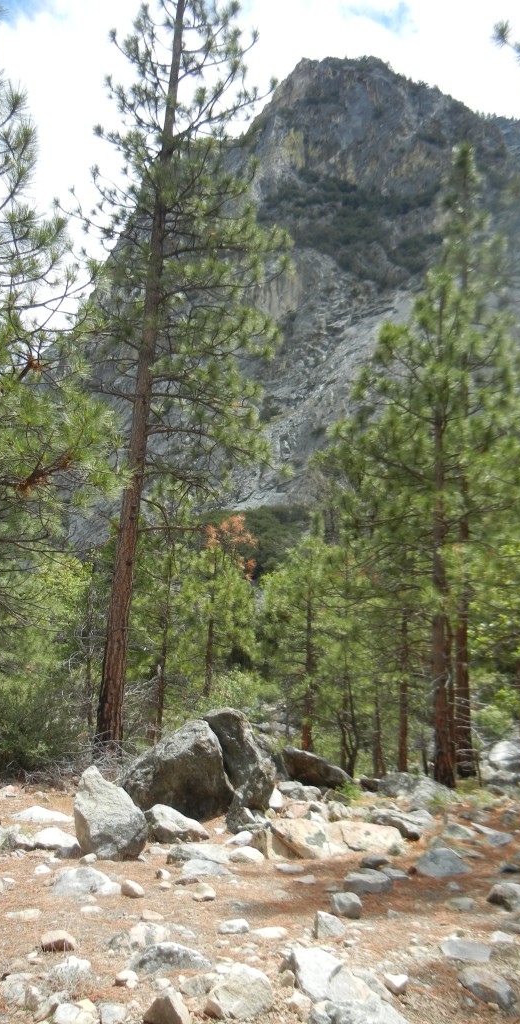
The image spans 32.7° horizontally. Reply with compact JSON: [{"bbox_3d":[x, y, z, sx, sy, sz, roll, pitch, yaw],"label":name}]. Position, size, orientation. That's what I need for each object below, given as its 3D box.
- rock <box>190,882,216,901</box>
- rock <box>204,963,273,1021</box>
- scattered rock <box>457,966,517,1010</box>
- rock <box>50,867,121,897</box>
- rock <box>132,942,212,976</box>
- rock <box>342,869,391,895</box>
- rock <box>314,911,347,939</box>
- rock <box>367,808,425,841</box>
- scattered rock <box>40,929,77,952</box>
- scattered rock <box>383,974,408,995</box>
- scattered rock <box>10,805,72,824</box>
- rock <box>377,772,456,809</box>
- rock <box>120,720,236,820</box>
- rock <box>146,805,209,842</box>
[{"bbox_3d":[-0.483,3.243,7.585,0.222,0.127,0.178,2,-15,-3],"label":"rock"},{"bbox_3d":[-0.108,2.519,4.662,0.368,0.233,0.294,2,-15,0],"label":"rock"},{"bbox_3d":[1.262,2.655,4.946,0.334,0.188,0.251,-6,-17,28],"label":"scattered rock"},{"bbox_3d":[-1.500,3.194,7.672,0.588,0.208,0.411,4,-15,-9],"label":"rock"},{"bbox_3d":[-0.533,2.724,5.402,0.487,0.149,0.317,3,-15,-4],"label":"rock"},{"bbox_3d":[0.989,3.401,8.168,0.460,0.196,0.345,3,-15,-3],"label":"rock"},{"bbox_3d":[0.435,2.548,5.482,0.192,0.141,0.153,2,-15,0],"label":"rock"},{"bbox_3d":[1.391,3.167,9.010,0.561,0.283,0.505,2,-15,0],"label":"rock"},{"bbox_3d":[-1.132,2.413,4.999,0.191,0.104,0.143,2,-15,0],"label":"scattered rock"},{"bbox_3d":[0.696,2.417,4.544,0.124,0.081,0.099,2,-15,0],"label":"scattered rock"},{"bbox_3d":[-3.070,4.251,12.471,0.871,0.242,0.566,5,-15,-12],"label":"scattered rock"},{"bbox_3d":[2.094,3.646,11.723,1.076,0.373,0.753,2,-15,0],"label":"rock"},{"bbox_3d":[-1.296,4.077,14.108,1.780,1.508,1.424,3,-15,-4],"label":"rock"},{"bbox_3d":[-0.777,2.935,8.363,0.585,0.329,0.439,2,-15,0],"label":"rock"}]

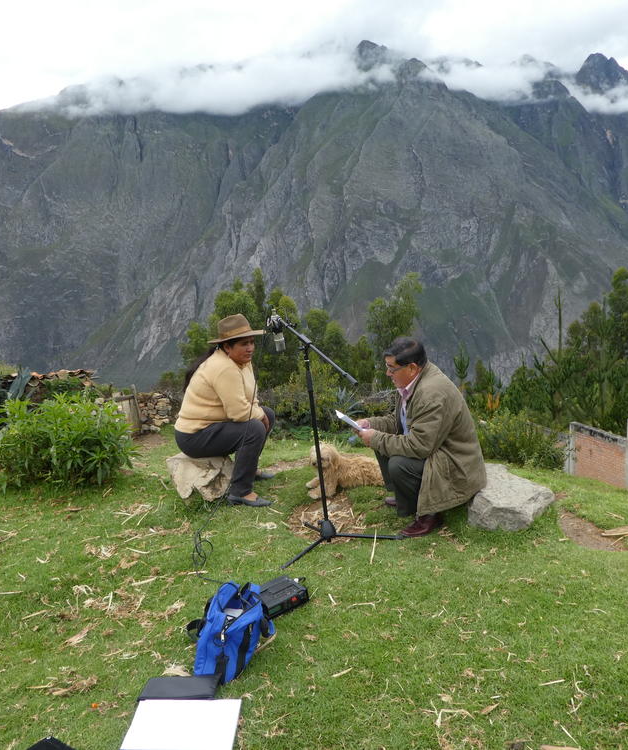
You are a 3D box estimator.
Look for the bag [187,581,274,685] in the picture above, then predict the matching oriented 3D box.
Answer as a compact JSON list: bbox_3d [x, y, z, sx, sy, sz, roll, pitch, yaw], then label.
[{"bbox_3d":[-0.284,0.847,2.307,0.214,0.245,0.316,1,10,21],"label":"bag"}]

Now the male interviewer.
[{"bbox_3d":[0.541,0.287,3.523,0.632,0.969,0.530,-6,10,-17],"label":"male interviewer"}]

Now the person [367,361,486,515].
[{"bbox_3d":[0.561,0.282,3.523,0.612,0.918,0.510,-6,10,-17],"label":"person"}]

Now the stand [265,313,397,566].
[{"bbox_3d":[0.096,0.264,3.234,0.612,1.081,0.571,-3,9,1],"label":"stand"}]

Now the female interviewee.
[{"bbox_3d":[-0.497,0.196,3.935,0.561,1.030,0.479,-1,10,11],"label":"female interviewee"}]

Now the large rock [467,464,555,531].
[{"bbox_3d":[0.971,0.597,3.461,0.469,0.235,0.428,-1,10,12],"label":"large rock"}]

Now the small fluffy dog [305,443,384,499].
[{"bbox_3d":[0.220,0.533,3.955,0.571,0.286,0.275,-6,10,-18],"label":"small fluffy dog"}]

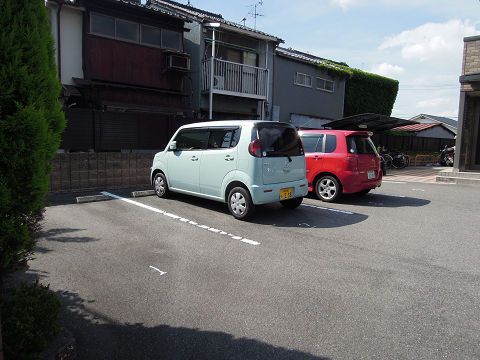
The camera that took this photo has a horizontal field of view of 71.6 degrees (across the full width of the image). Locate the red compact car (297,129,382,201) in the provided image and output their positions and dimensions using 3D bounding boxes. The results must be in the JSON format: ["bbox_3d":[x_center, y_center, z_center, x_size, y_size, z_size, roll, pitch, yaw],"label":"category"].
[{"bbox_3d":[1.559,-0.454,8.577,1.680,1.535,3.925,-4,8,-43],"label":"red compact car"}]

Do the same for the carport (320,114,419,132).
[{"bbox_3d":[6.075,-1.529,15.199,5.867,2.450,1.980,-4,8,-43],"label":"carport"}]

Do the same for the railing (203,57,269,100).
[{"bbox_3d":[-0.123,-3.443,11.717,2.389,1.078,0.686,-3,8,-37],"label":"railing"}]

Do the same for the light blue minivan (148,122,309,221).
[{"bbox_3d":[-0.368,-0.329,6.613,1.475,1.620,3.395,-4,9,-43],"label":"light blue minivan"}]

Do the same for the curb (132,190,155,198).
[{"bbox_3d":[-2.084,0.305,7.405,0.610,0.105,0.130,-4,8,-43],"label":"curb"}]

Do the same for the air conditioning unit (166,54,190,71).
[{"bbox_3d":[-2.062,-3.848,10.986,0.717,0.418,0.450,-3,8,-37],"label":"air conditioning unit"}]

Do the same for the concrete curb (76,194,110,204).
[{"bbox_3d":[-2.899,0.373,6.605,0.620,0.105,0.130,-4,8,-43],"label":"concrete curb"}]

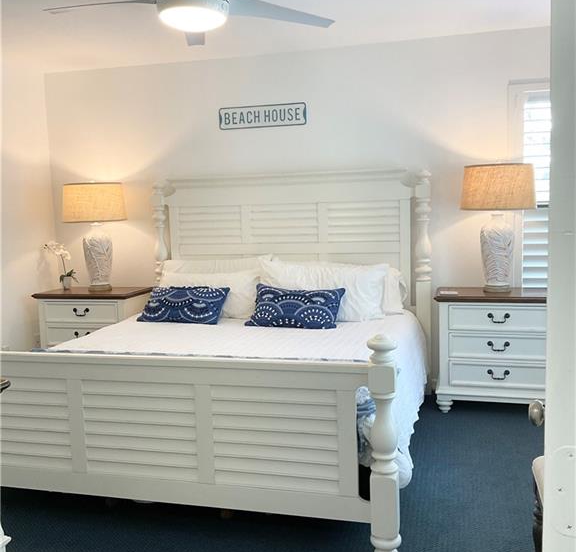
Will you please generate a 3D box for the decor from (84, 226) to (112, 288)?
[{"bbox_3d":[-1.441,-0.140,4.902,0.232,0.507,0.232,0,7,16],"label":"decor"}]

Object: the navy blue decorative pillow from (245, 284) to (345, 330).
[{"bbox_3d":[0.048,0.179,3.806,0.545,0.125,0.314,0,45,16],"label":"navy blue decorative pillow"}]

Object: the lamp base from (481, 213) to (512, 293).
[{"bbox_3d":[1.349,-0.152,4.155,0.227,0.511,0.227,0,7,16],"label":"lamp base"}]

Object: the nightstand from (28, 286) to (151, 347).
[{"bbox_3d":[-1.431,0.486,4.880,0.777,0.736,0.473,0,7,16],"label":"nightstand"}]

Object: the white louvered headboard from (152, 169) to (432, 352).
[{"bbox_3d":[-0.012,0.029,4.691,2.055,1.515,0.121,0,7,16],"label":"white louvered headboard"}]

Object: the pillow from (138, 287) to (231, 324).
[{"bbox_3d":[-0.656,0.177,4.067,0.550,0.125,0.304,0,45,16],"label":"pillow"}]

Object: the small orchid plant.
[{"bbox_3d":[-1.775,-0.079,5.052,0.290,0.372,0.183,0,7,16],"label":"small orchid plant"}]

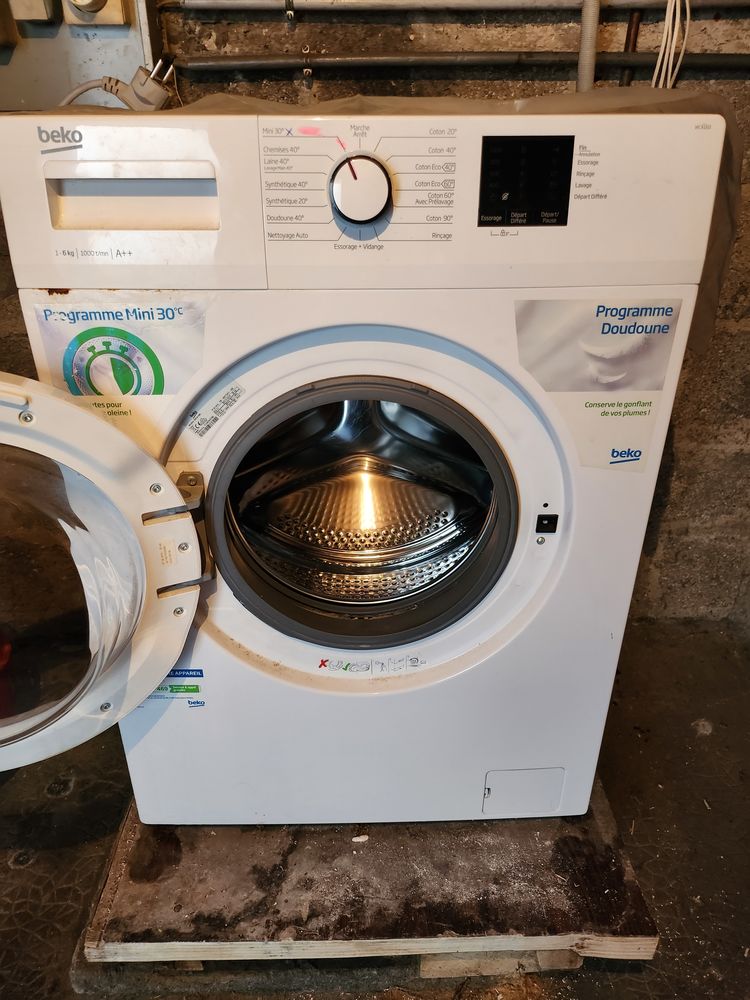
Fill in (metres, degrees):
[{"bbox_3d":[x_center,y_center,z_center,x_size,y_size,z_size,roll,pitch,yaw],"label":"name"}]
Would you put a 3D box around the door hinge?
[{"bbox_3d":[-0.185,0.033,0.704,0.038,0.132,0.032,-1,27,-1],"label":"door hinge"}]

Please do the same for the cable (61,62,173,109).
[{"bbox_3d":[-0.241,-0.399,0.677,0.115,0.052,0.055,-1,27,-1],"label":"cable"}]

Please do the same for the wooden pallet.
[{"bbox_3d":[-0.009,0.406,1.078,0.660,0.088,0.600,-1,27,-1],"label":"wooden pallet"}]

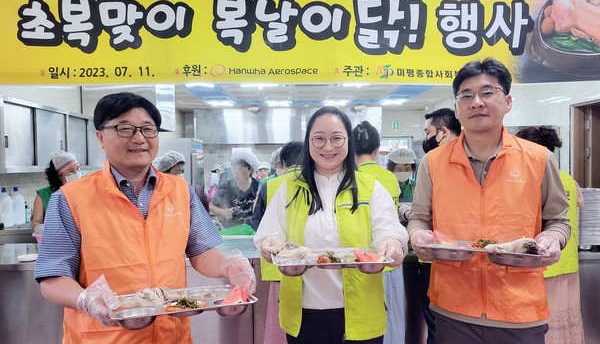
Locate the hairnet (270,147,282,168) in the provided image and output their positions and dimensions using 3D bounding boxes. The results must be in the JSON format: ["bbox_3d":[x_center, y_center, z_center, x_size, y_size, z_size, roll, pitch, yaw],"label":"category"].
[{"bbox_3d":[-0.113,-0.116,3.120,0.210,0.145,0.240,-1,9,-7],"label":"hairnet"}]

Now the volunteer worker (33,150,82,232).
[{"bbox_3d":[-1.724,0.621,3.020,0.500,1.540,0.420,-1,1,-41],"label":"volunteer worker"}]

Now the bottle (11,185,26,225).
[{"bbox_3d":[-2.229,0.266,3.300,0.115,0.305,0.095,-1,1,-30],"label":"bottle"}]

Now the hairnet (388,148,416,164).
[{"bbox_3d":[0.751,-0.117,3.050,0.210,0.130,0.240,0,12,7],"label":"hairnet"}]

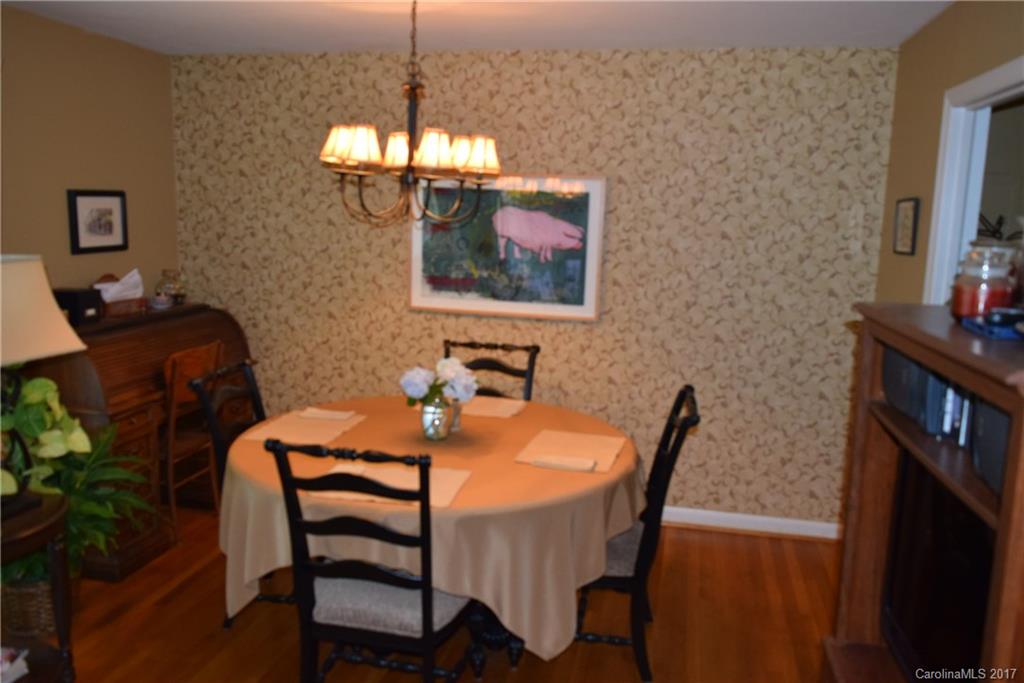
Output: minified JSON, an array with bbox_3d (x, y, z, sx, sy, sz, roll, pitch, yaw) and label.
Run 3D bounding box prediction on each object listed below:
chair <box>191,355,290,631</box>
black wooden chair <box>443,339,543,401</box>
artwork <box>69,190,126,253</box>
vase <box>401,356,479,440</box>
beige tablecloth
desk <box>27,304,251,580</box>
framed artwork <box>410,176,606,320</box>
[{"bbox_3d":[-0.881,0.610,3.062,0.550,0.975,0.480,4,9,11],"label":"chair"},{"bbox_3d":[-0.172,0.536,3.648,0.480,0.975,0.550,3,9,10],"label":"black wooden chair"},{"bbox_3d":[-2.087,-0.604,3.880,0.022,0.305,0.385,4,10,12],"label":"artwork"},{"bbox_3d":[-0.286,0.217,2.991,0.300,0.310,0.250,4,10,12],"label":"vase"},{"bbox_3d":[-0.298,0.748,3.025,1.530,0.750,1.530,4,10,12],"label":"beige tablecloth"},{"bbox_3d":[-1.853,0.403,3.818,0.610,1.080,1.180,3,9,9],"label":"desk"},{"bbox_3d":[-0.038,-0.501,4.074,1.029,0.721,0.032,4,10,12],"label":"framed artwork"}]

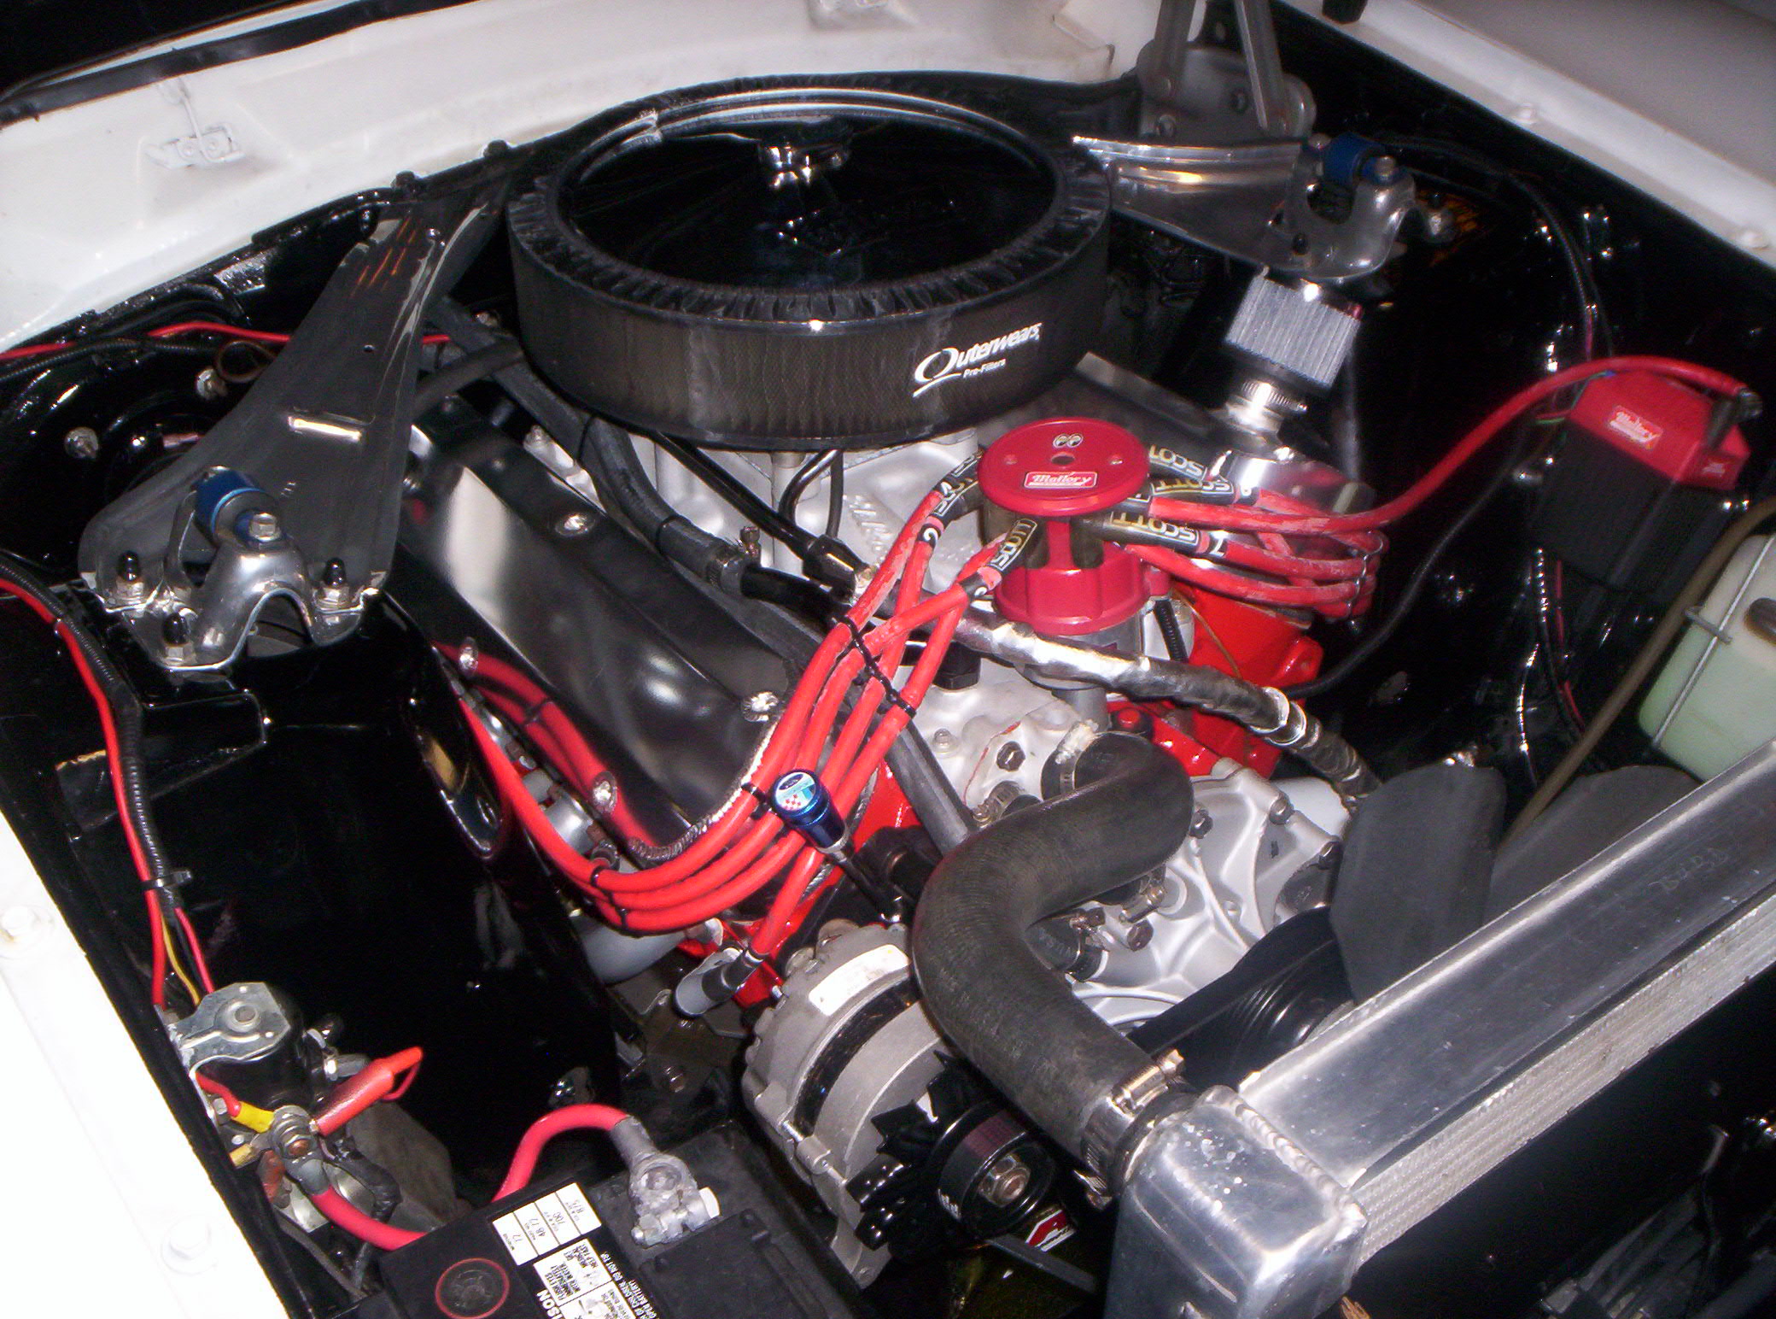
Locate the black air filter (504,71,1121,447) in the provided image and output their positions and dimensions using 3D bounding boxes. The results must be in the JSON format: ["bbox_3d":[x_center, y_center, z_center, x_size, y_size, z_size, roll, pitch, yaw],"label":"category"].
[{"bbox_3d":[-0.046,-0.257,1.171,0.364,0.082,0.364,-1,37,1],"label":"black air filter"}]

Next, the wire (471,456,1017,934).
[{"bbox_3d":[-0.101,-0.013,1.085,0.270,0.210,0.300,-25,43,-27],"label":"wire"}]

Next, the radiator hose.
[{"bbox_3d":[0.103,0.115,0.870,0.220,0.130,0.270,-25,43,-27],"label":"radiator hose"}]

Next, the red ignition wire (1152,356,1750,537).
[{"bbox_3d":[0.341,-0.128,1.098,0.445,0.085,0.090,-25,43,-27],"label":"red ignition wire"}]

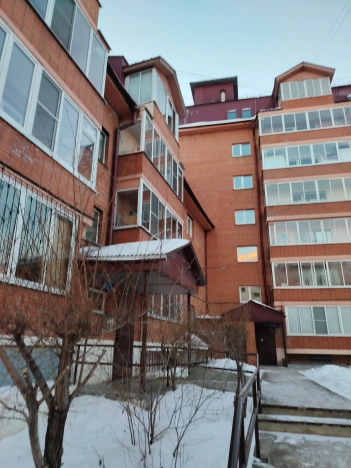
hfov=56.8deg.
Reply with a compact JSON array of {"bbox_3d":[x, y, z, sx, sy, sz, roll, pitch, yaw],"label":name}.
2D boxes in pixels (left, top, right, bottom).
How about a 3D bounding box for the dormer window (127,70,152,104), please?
[{"bbox_3d":[-1.550,-6.062,13.636,1.254,1.681,0.150,-5,-19,17],"label":"dormer window"}]

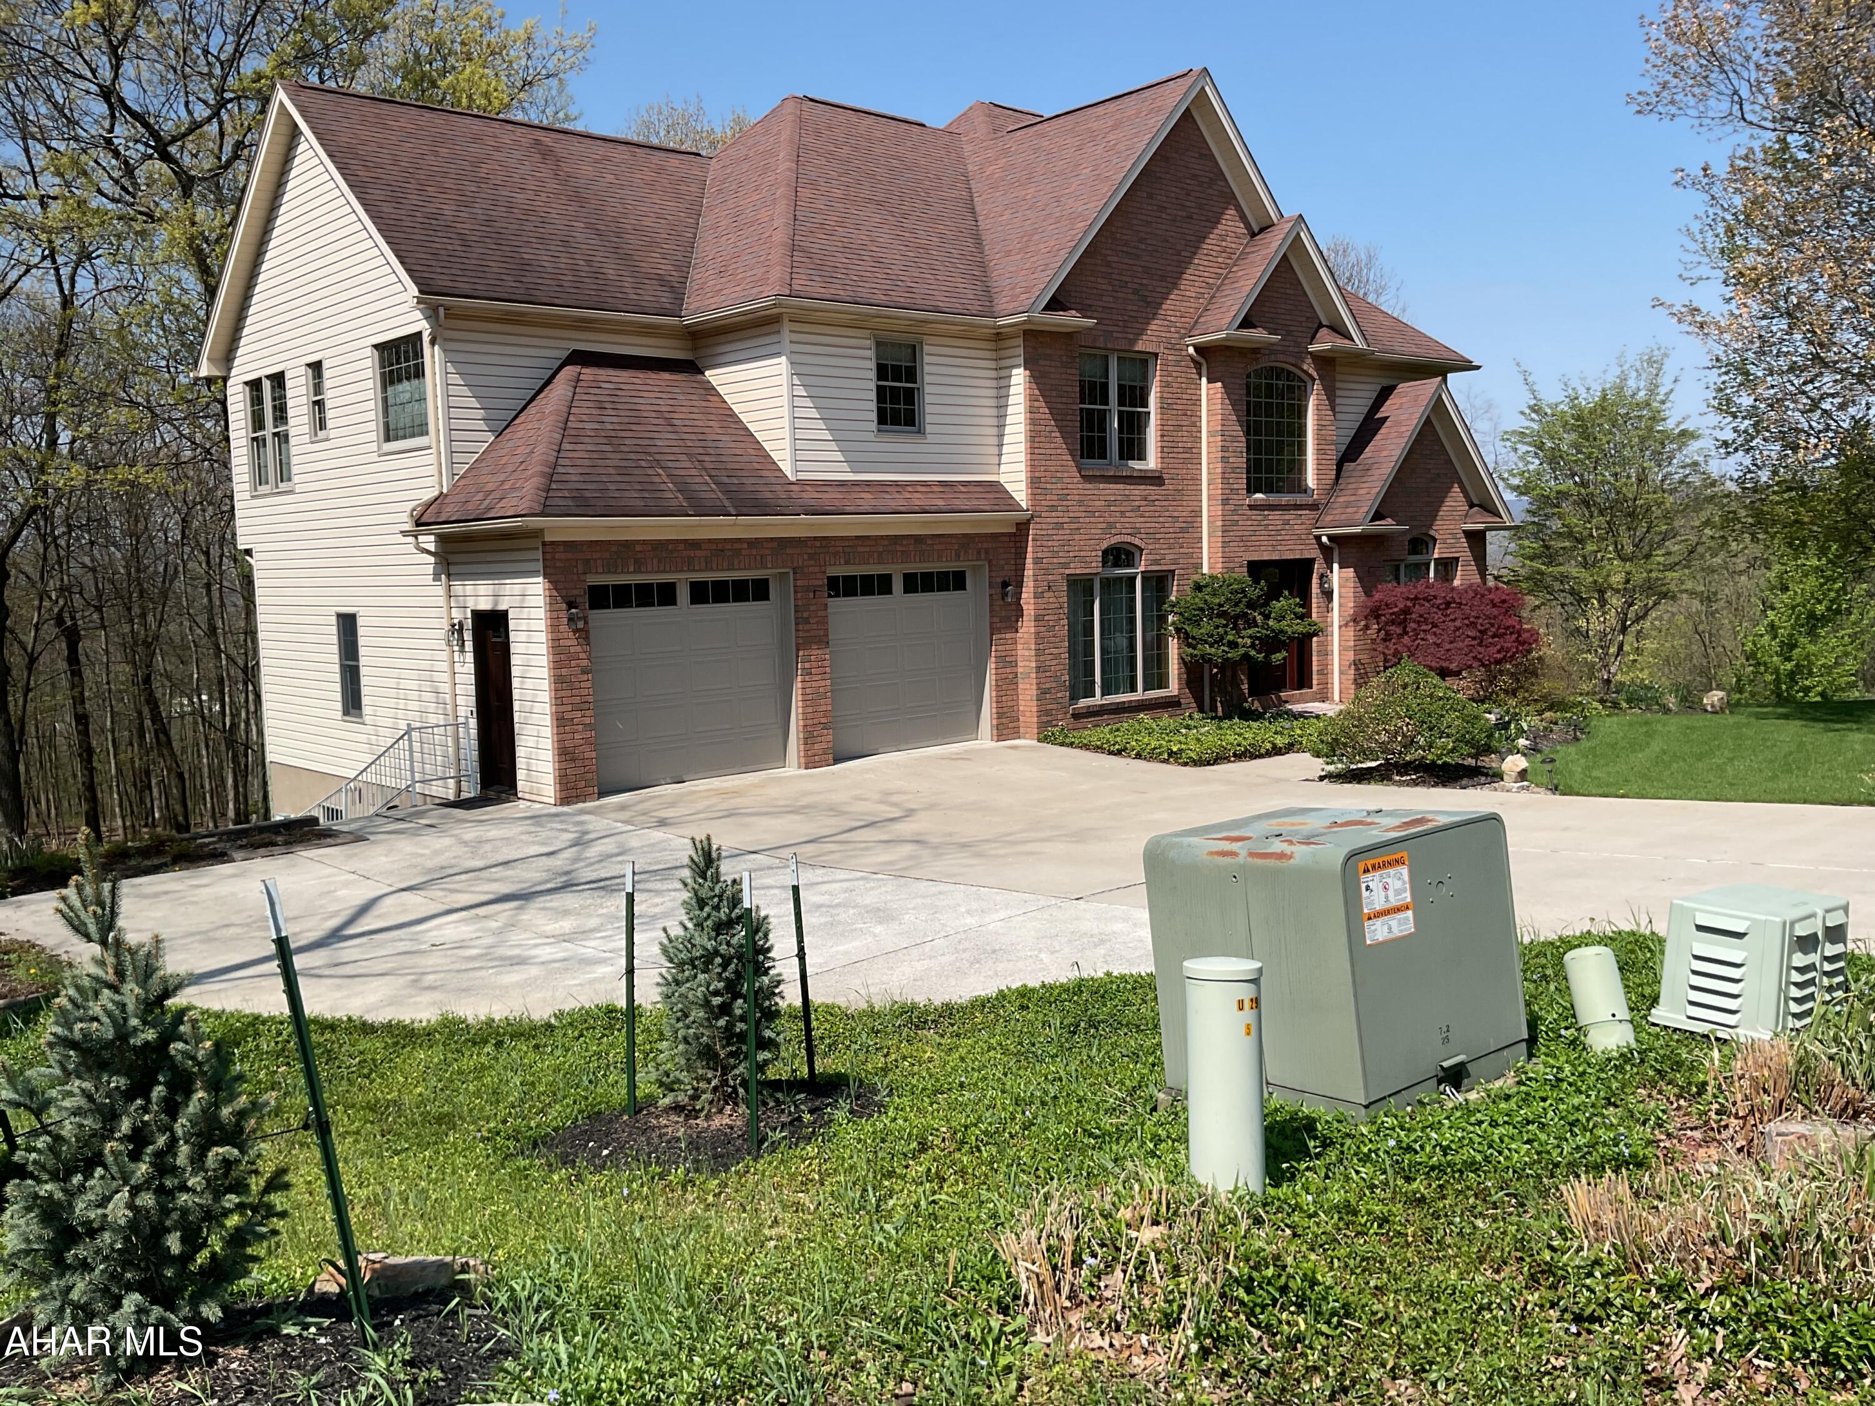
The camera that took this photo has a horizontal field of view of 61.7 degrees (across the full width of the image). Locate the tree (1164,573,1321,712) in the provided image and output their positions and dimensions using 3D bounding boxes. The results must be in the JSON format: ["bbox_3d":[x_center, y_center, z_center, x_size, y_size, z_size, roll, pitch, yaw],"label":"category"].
[{"bbox_3d":[4.414,-0.845,22.700,2.250,2.100,2.100,-1,6,11],"label":"tree"}]

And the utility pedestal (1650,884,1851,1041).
[{"bbox_3d":[3.231,1.016,6.211,0.698,0.465,0.500,-2,5,-42],"label":"utility pedestal"}]

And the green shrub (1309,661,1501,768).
[{"bbox_3d":[5.176,0.098,17.400,2.100,1.220,1.950,0,6,17],"label":"green shrub"}]

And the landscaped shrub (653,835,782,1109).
[{"bbox_3d":[-0.814,0.991,5.800,0.470,1.000,0.460,-2,5,-8],"label":"landscaped shrub"}]

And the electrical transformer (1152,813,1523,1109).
[{"bbox_3d":[1.361,0.853,5.432,0.835,0.867,0.894,-8,3,-36],"label":"electrical transformer"}]

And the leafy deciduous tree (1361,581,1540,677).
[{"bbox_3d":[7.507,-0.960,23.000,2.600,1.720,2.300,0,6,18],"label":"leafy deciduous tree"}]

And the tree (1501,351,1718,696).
[{"bbox_3d":[11.117,-2.973,26.000,3.550,5.650,3.400,1,6,23],"label":"tree"}]

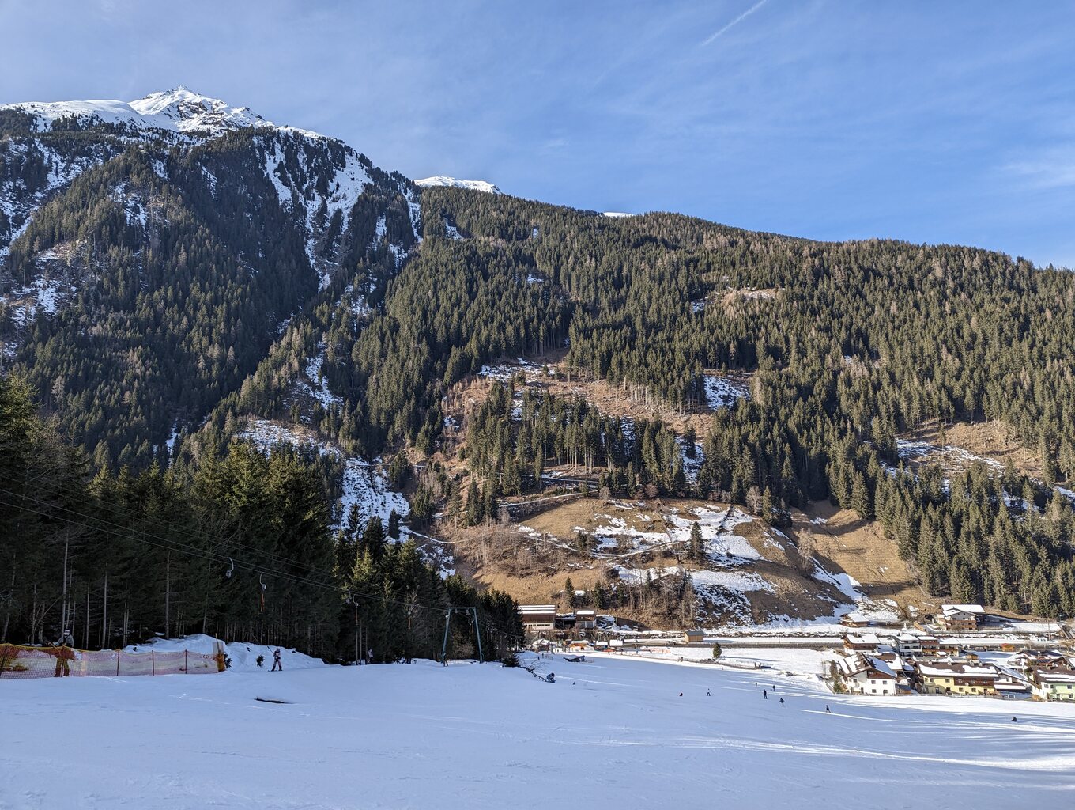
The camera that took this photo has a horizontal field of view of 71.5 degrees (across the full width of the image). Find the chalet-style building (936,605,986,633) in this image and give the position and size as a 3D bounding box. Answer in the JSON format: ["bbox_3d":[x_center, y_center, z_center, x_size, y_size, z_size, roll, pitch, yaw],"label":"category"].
[{"bbox_3d":[227.415,114.584,401.000,19.000,11.000,20.000,-3,-9,17],"label":"chalet-style building"}]

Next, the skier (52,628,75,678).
[{"bbox_3d":[-18.421,9.624,29.000,0.720,1.780,0.500,2,-9,-14],"label":"skier"}]

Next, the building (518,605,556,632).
[{"bbox_3d":[-1.091,110.870,388.000,21.000,10.500,15.000,0,-9,0],"label":"building"}]

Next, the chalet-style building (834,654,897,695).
[{"bbox_3d":[106.133,86.669,240.000,14.500,8.800,18.000,-2,-9,14],"label":"chalet-style building"}]

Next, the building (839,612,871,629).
[{"bbox_3d":[166.954,112.895,392.000,10.000,6.000,11.000,4,-10,-26],"label":"building"}]

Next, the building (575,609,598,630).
[{"bbox_3d":[25.343,110.445,385.000,11.000,9.000,10.500,0,-9,3],"label":"building"}]

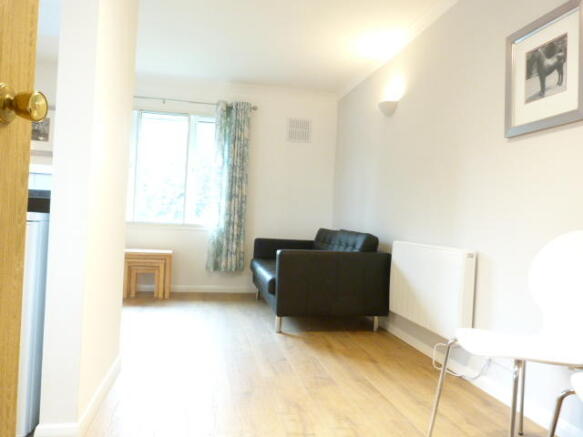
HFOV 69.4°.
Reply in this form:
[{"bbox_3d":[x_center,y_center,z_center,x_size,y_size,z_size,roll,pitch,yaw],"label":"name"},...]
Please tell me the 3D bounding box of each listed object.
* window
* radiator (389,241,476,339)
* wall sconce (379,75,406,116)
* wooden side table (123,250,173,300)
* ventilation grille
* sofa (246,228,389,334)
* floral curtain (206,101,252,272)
[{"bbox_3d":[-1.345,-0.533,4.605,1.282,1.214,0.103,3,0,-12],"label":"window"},{"bbox_3d":[0.884,0.438,2.756,0.074,0.526,0.865,3,0,-12],"label":"radiator"},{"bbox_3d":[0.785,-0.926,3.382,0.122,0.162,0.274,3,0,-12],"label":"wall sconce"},{"bbox_3d":[-1.473,0.574,4.370,0.485,0.459,0.333,3,0,-12],"label":"wooden side table"},{"bbox_3d":[0.093,-1.017,4.881,0.275,0.268,0.025,3,0,-12],"label":"ventilation grille"},{"bbox_3d":[0.173,0.486,3.889,0.932,0.778,1.436,3,0,-12],"label":"sofa"},{"bbox_3d":[-0.689,-0.350,4.638,0.406,1.864,0.111,3,0,-12],"label":"floral curtain"}]

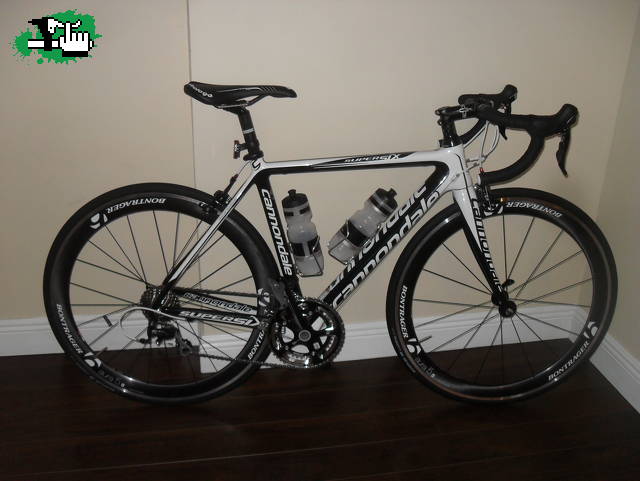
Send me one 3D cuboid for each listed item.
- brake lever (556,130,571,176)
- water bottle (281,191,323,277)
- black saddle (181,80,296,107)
[{"bbox_3d":[0.571,-0.206,1.520,0.034,0.120,0.025,-6,17,-2],"label":"brake lever"},{"bbox_3d":[-0.050,-0.023,1.772,0.076,0.235,0.076,-12,18,2],"label":"water bottle"},{"bbox_3d":[-0.197,-0.373,1.657,0.280,0.059,0.135,1,18,-2],"label":"black saddle"}]

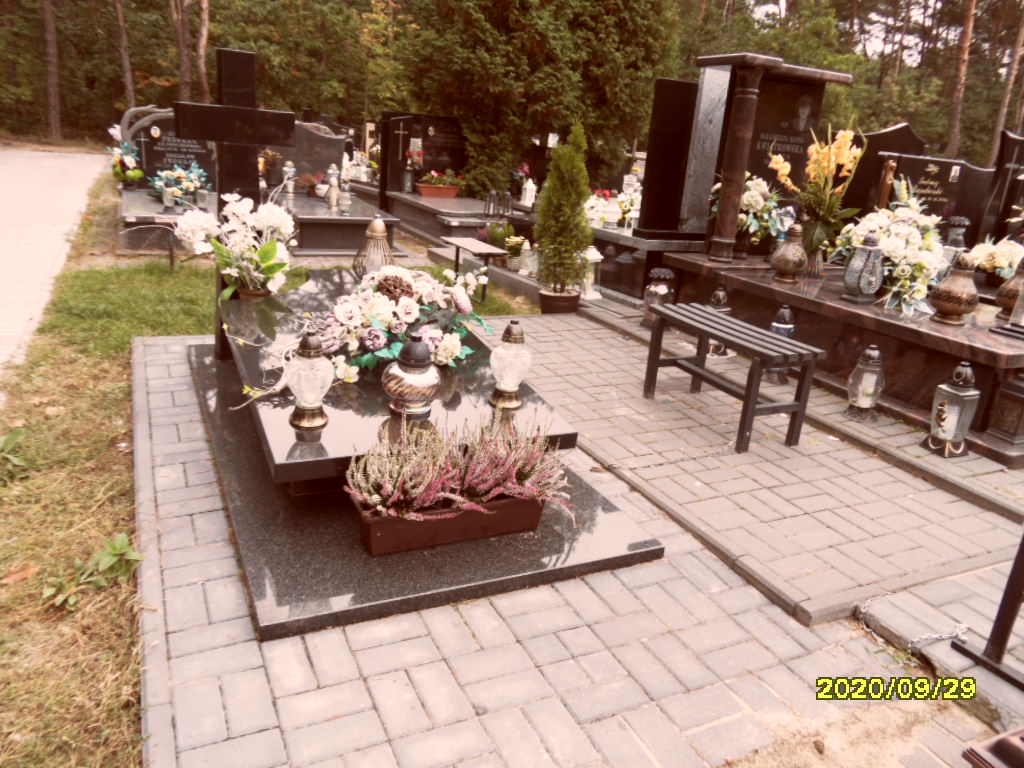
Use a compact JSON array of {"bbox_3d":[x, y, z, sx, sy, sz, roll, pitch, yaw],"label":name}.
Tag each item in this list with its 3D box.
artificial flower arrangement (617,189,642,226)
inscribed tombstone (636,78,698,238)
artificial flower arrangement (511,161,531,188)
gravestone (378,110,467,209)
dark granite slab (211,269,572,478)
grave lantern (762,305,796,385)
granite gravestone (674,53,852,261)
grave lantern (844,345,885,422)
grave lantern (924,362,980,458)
[{"bbox_3d":[1.083,-1.619,6.518,0.270,0.350,0.250,-4,20,-25],"label":"artificial flower arrangement"},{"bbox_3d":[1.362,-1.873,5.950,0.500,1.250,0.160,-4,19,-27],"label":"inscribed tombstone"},{"bbox_3d":[0.110,-2.705,9.210,0.270,0.380,0.240,-3,21,-27],"label":"artificial flower arrangement"},{"bbox_3d":[-1.348,-3.516,11.273,1.430,1.380,0.280,-4,20,-25],"label":"gravestone"},{"bbox_3d":[-0.687,-0.185,3.249,1.121,0.065,2.012,-3,27,-27],"label":"dark granite slab"},{"bbox_3d":[1.531,-0.222,4.052,0.170,0.410,0.170,-4,20,-25],"label":"grave lantern"},{"bbox_3d":[1.768,-1.549,5.067,0.970,1.315,0.420,-4,20,-25],"label":"granite gravestone"},{"bbox_3d":[1.778,-0.003,3.570,0.185,0.360,0.185,-4,19,-27],"label":"grave lantern"},{"bbox_3d":[1.975,0.119,3.190,0.160,0.400,0.160,-4,19,-27],"label":"grave lantern"}]

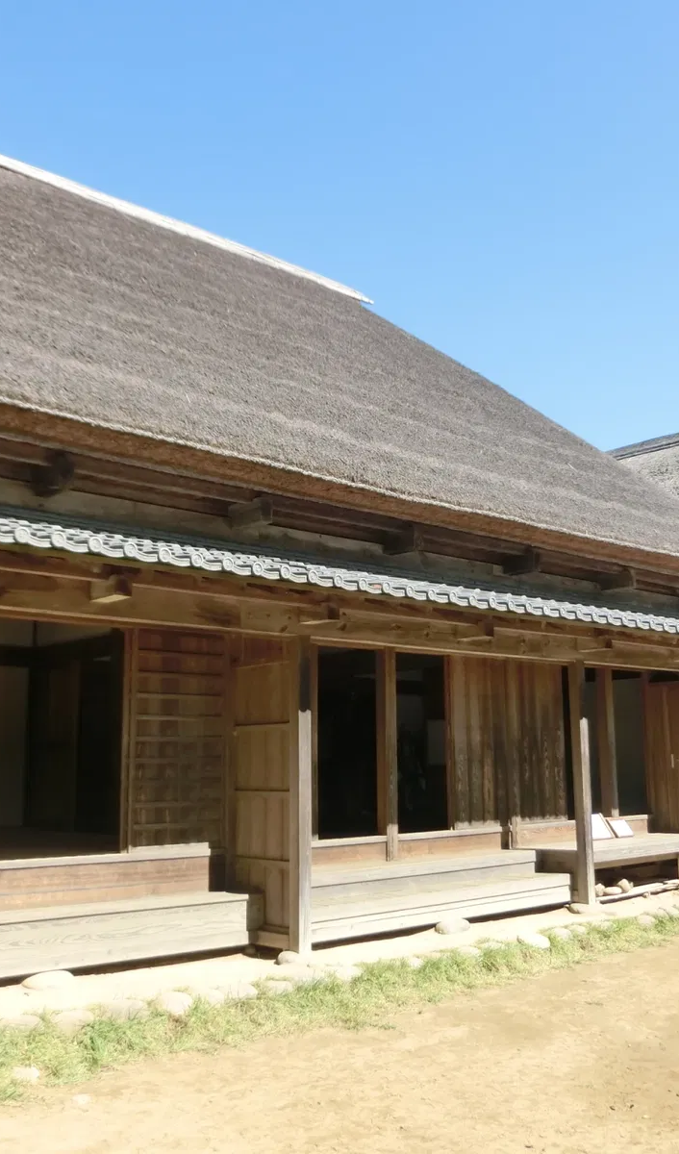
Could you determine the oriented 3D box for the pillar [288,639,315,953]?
[{"bbox_3d":[-0.311,1.700,8.478,0.135,2.430,0.120,9,-14,-41],"label":"pillar"}]

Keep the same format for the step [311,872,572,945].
[{"bbox_3d":[0.878,2.915,9.569,3.366,0.281,0.462,9,-14,-41],"label":"step"}]

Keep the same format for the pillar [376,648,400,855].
[{"bbox_3d":[0.460,1.704,10.463,0.132,2.112,0.124,9,-14,-41],"label":"pillar"}]

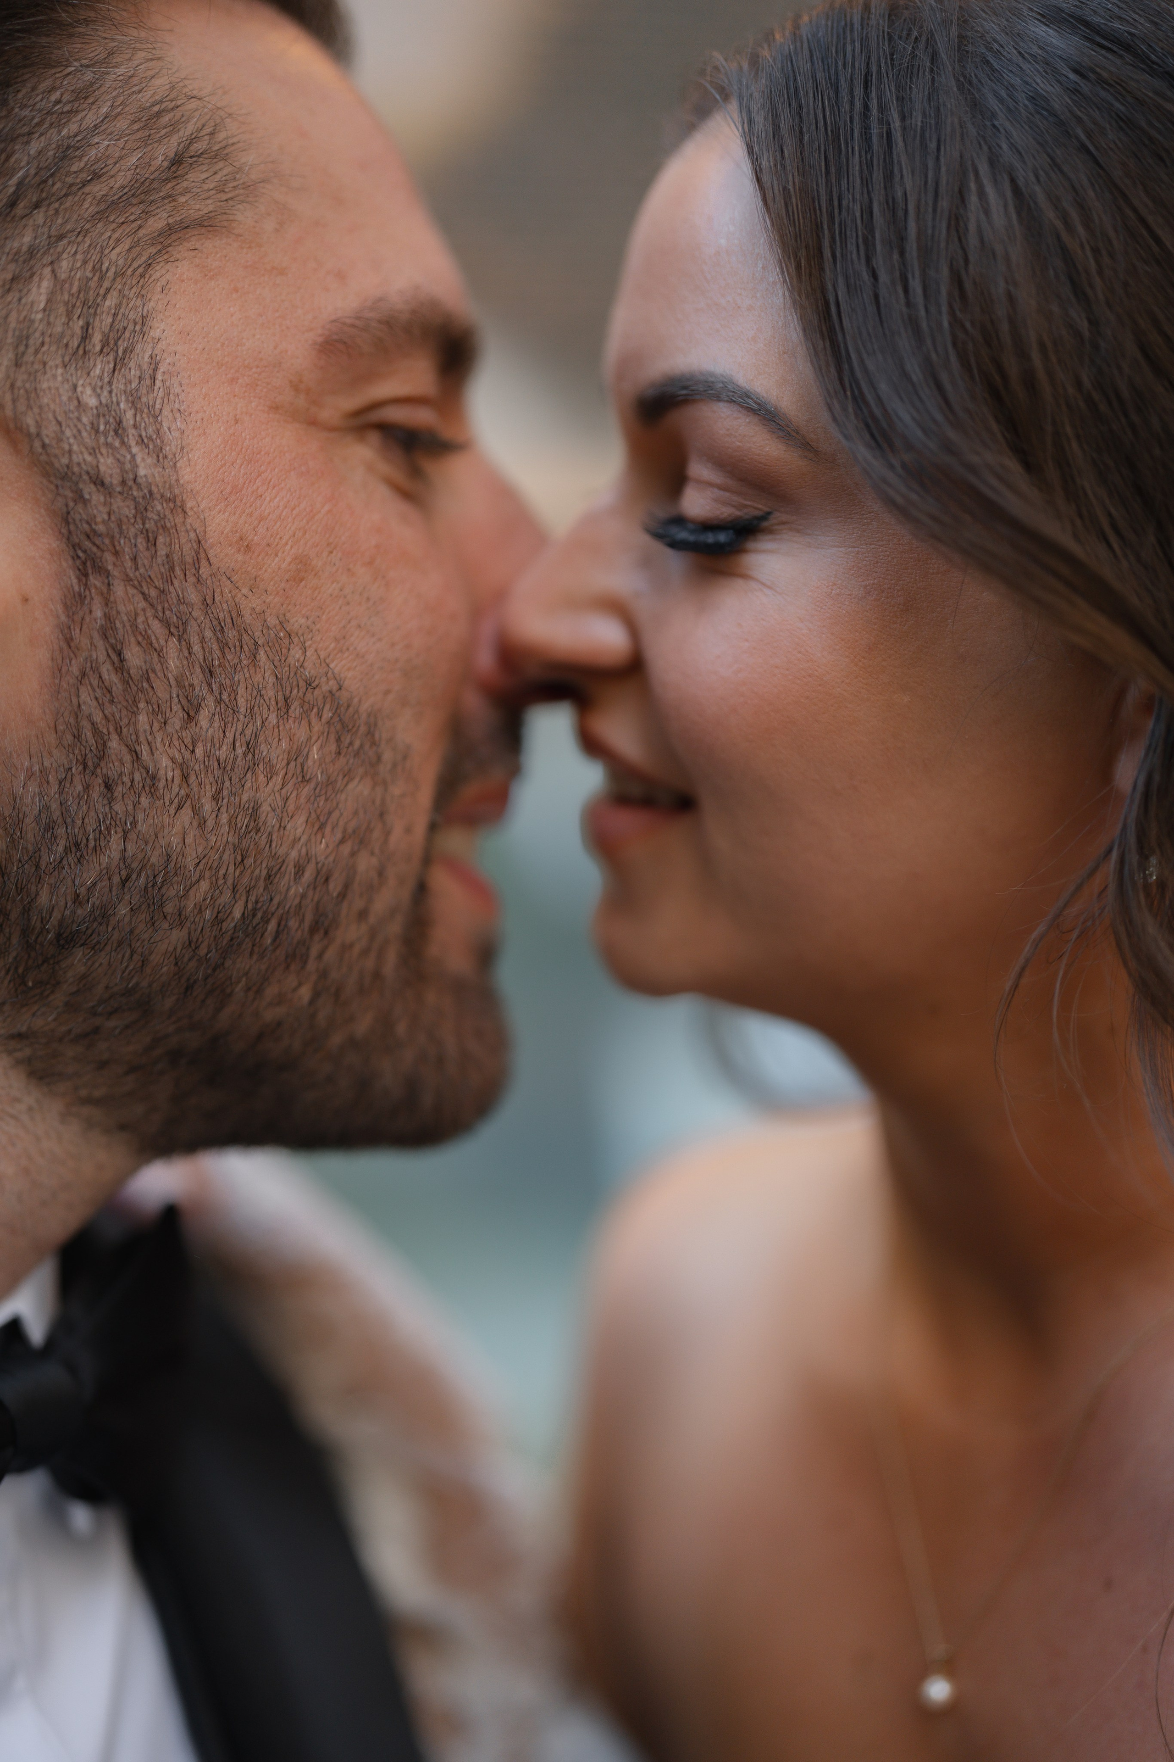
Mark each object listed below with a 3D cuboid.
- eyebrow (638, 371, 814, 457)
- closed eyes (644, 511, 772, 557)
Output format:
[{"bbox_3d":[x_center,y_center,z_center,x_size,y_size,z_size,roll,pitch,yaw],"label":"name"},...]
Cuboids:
[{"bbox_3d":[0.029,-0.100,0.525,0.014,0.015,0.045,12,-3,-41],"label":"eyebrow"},{"bbox_3d":[0.026,-0.075,0.525,0.012,0.011,0.031,6,-2,-34],"label":"closed eyes"}]

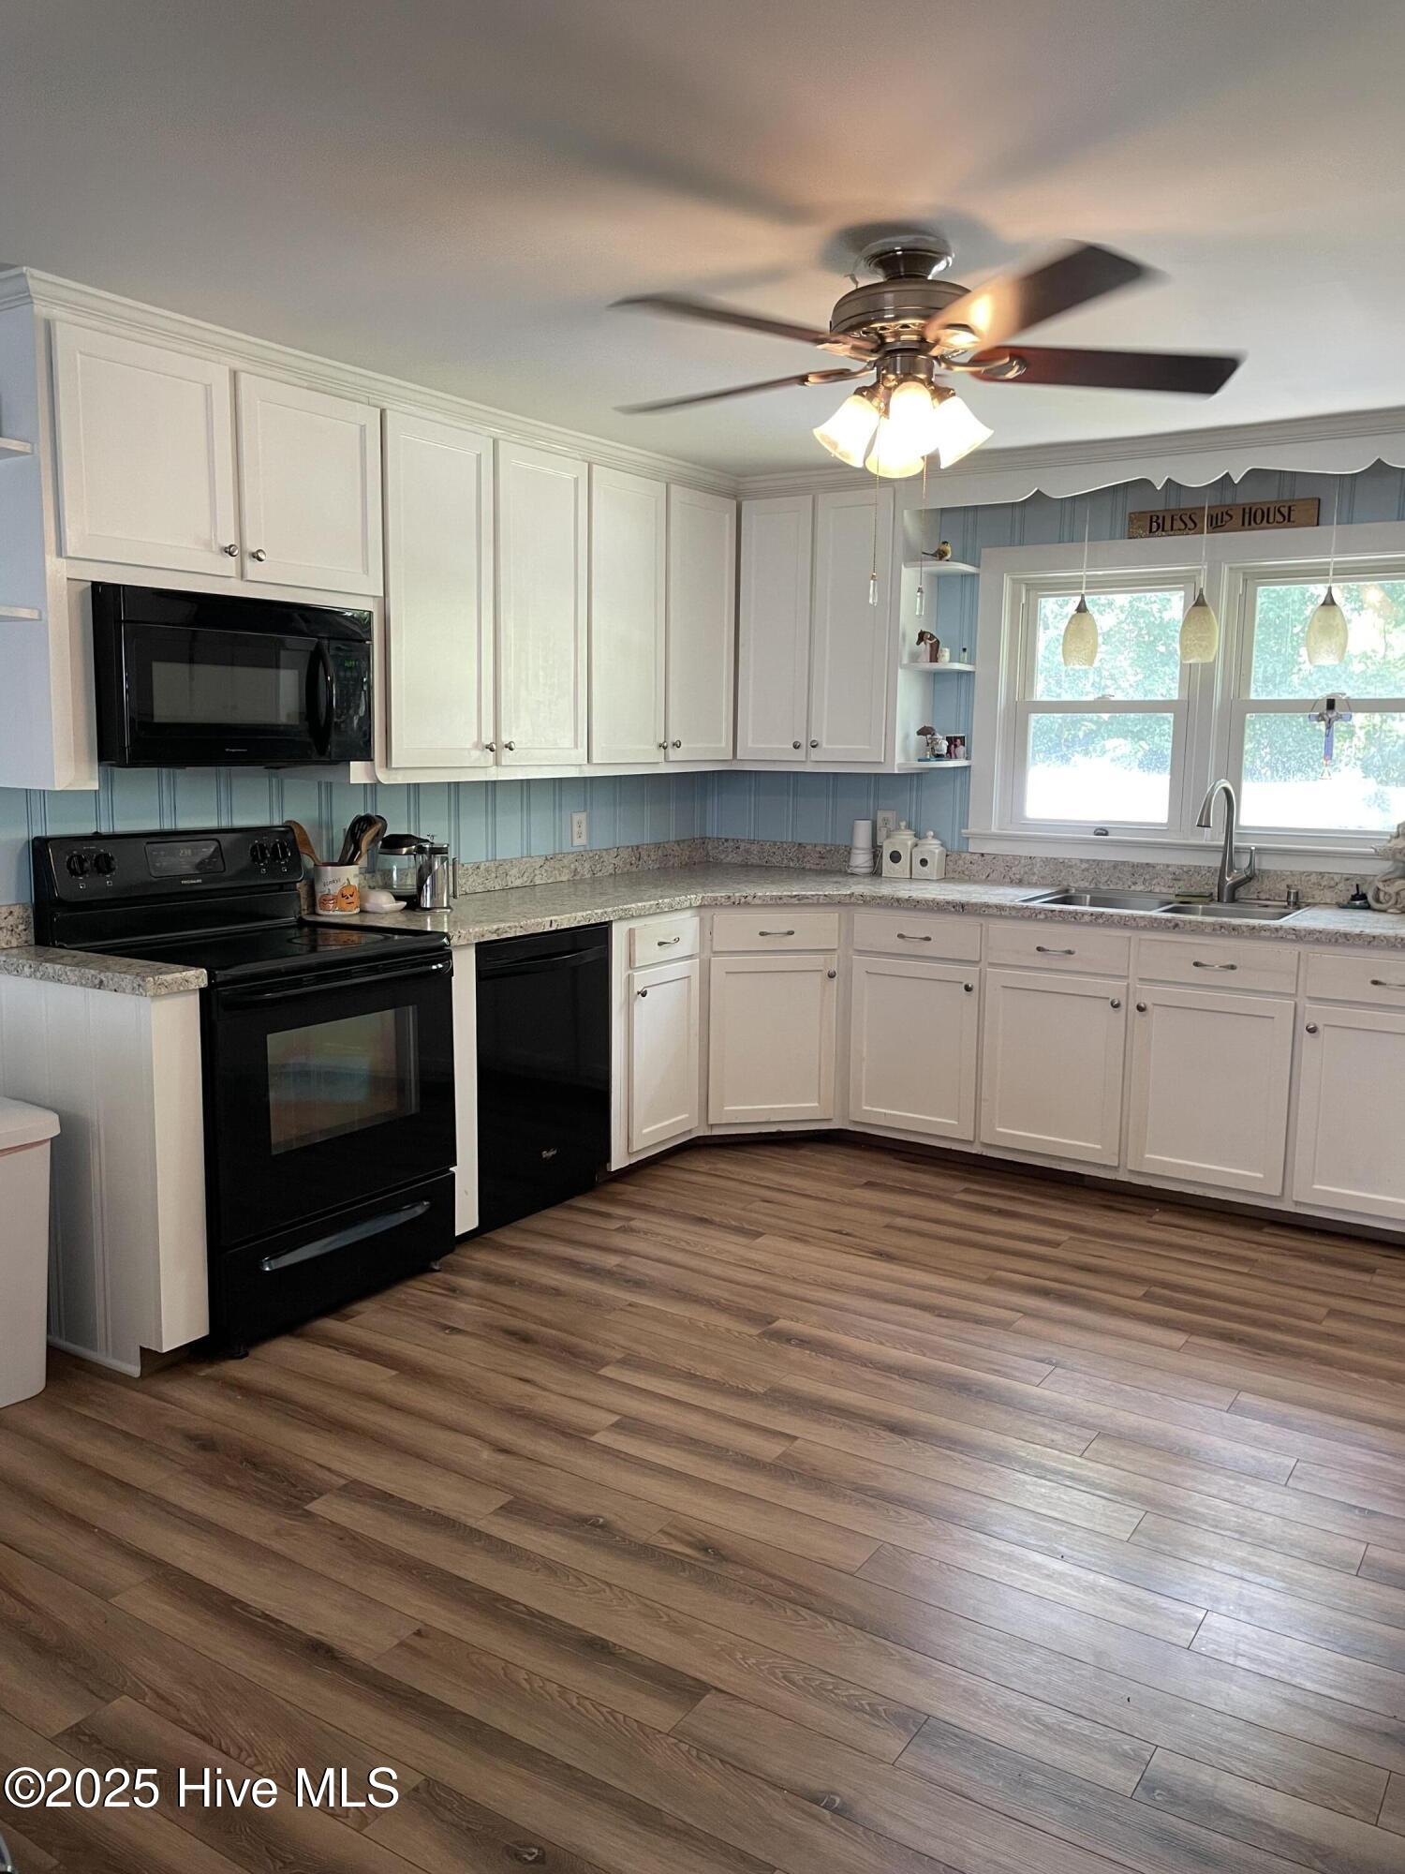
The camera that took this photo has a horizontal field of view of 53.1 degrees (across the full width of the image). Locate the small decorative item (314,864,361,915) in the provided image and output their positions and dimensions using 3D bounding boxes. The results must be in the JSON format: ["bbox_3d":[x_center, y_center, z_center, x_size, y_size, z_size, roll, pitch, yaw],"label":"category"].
[{"bbox_3d":[-1.035,-0.138,4.008,0.128,0.141,0.128,-3,9,-24],"label":"small decorative item"}]

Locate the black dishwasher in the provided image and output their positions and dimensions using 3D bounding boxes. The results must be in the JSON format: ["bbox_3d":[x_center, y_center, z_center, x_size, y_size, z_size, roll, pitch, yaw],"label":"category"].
[{"bbox_3d":[-0.682,0.394,4.270,0.590,0.868,0.591,6,10,33],"label":"black dishwasher"}]

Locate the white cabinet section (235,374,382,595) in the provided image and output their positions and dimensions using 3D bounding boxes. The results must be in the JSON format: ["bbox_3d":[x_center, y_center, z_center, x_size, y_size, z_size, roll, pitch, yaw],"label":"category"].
[{"bbox_3d":[-1.121,-1.157,3.694,0.310,0.491,0.461,6,10,33],"label":"white cabinet section"}]

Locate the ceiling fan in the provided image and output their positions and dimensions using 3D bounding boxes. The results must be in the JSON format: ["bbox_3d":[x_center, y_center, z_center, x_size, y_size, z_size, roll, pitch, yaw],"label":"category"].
[{"bbox_3d":[0.360,-1.102,2.708,1.280,0.410,1.290,6,10,33],"label":"ceiling fan"}]

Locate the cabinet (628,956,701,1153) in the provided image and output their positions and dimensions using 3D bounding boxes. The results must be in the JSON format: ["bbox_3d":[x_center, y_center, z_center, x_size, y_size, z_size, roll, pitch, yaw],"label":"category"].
[{"bbox_3d":[-0.348,0.357,4.758,0.600,0.580,0.369,6,10,33],"label":"cabinet"}]

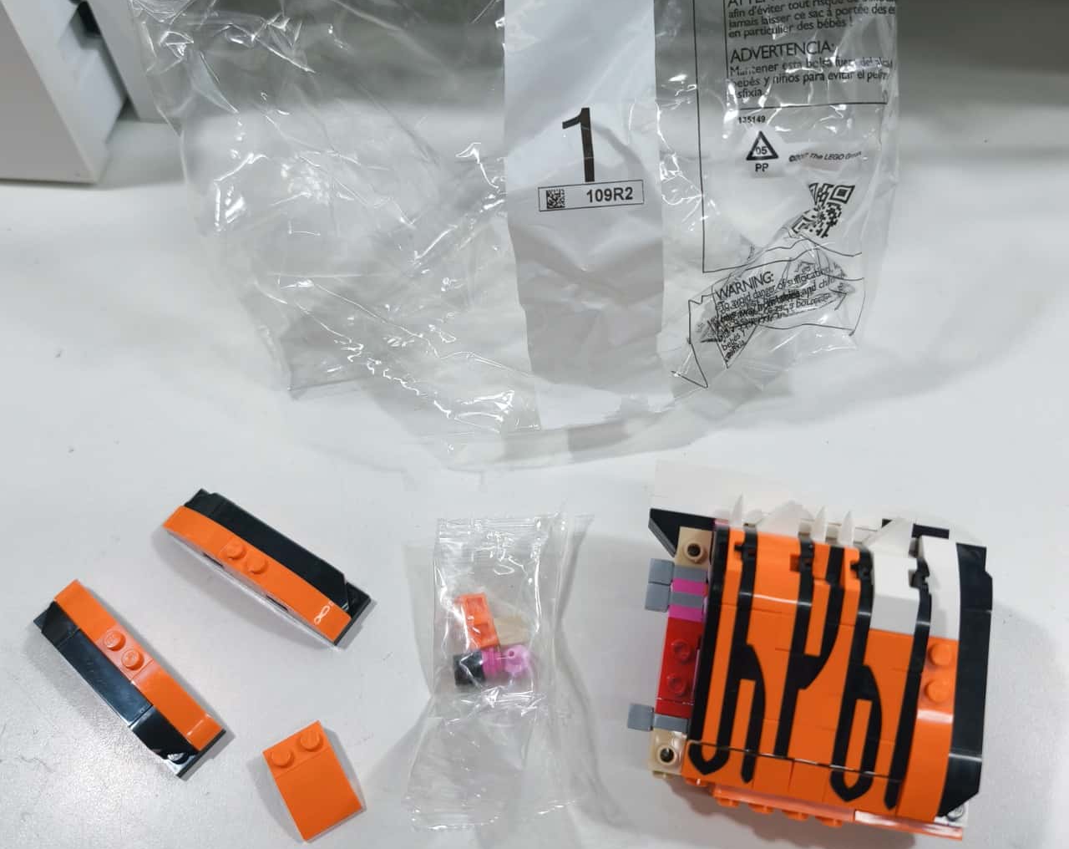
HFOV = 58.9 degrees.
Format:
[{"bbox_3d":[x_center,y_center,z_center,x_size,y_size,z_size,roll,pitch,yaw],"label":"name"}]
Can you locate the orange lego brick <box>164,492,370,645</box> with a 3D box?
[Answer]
[{"bbox_3d":[-0.080,0.039,0.278,0.064,0.016,0.016,29,63,14],"label":"orange lego brick"}]

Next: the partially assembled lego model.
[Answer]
[{"bbox_3d":[0.065,0.062,0.242,0.080,0.064,0.069,10,60,4],"label":"partially assembled lego model"}]

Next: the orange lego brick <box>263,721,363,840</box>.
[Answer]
[{"bbox_3d":[-0.059,0.094,0.250,0.016,0.011,0.024,-26,64,-16],"label":"orange lego brick"}]

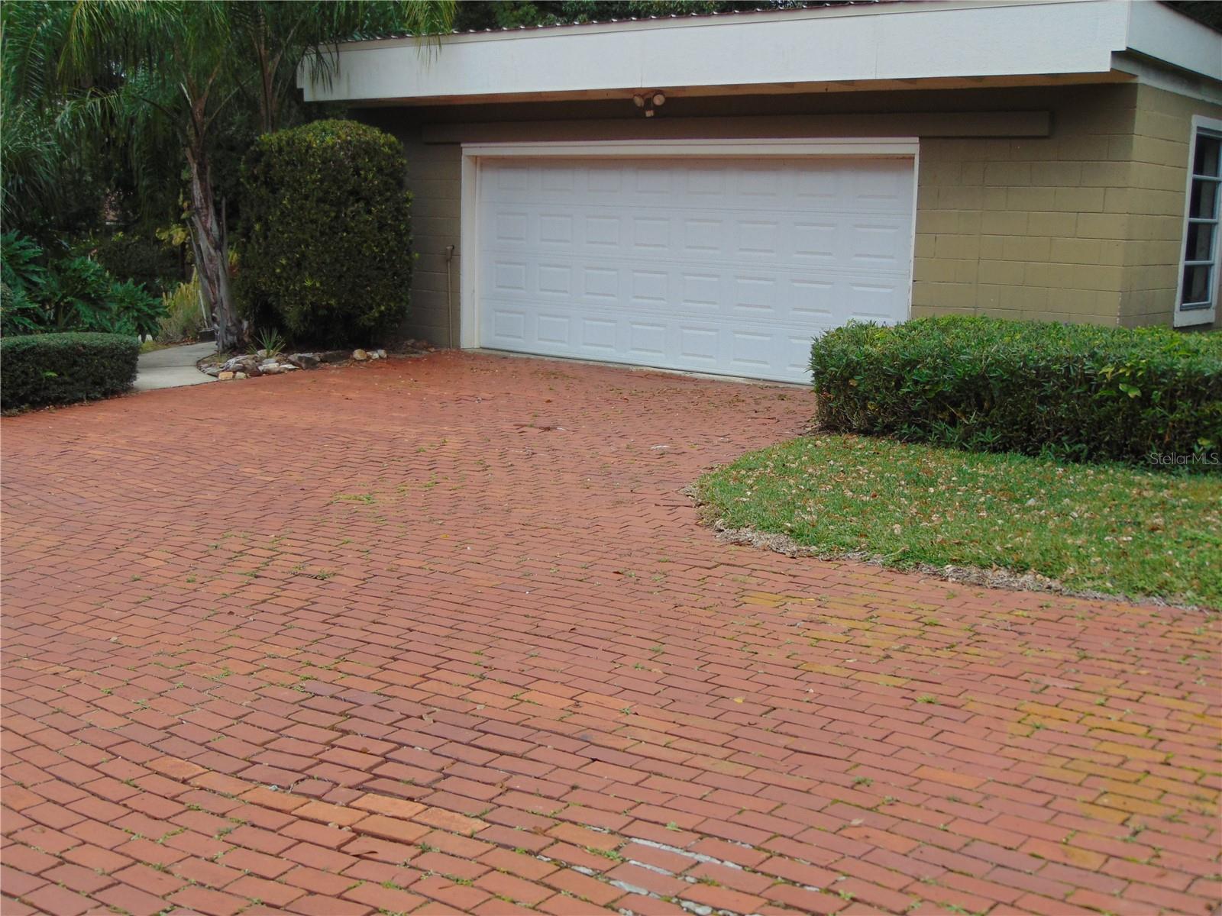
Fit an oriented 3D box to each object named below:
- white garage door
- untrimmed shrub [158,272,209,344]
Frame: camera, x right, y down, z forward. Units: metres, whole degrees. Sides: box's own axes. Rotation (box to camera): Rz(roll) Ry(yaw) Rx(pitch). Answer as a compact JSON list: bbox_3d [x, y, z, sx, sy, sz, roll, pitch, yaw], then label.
[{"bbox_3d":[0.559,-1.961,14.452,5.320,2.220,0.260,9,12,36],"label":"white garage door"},{"bbox_3d":[-4.789,-1.710,16.551,0.660,0.770,0.660,-1,10,-16],"label":"untrimmed shrub"}]

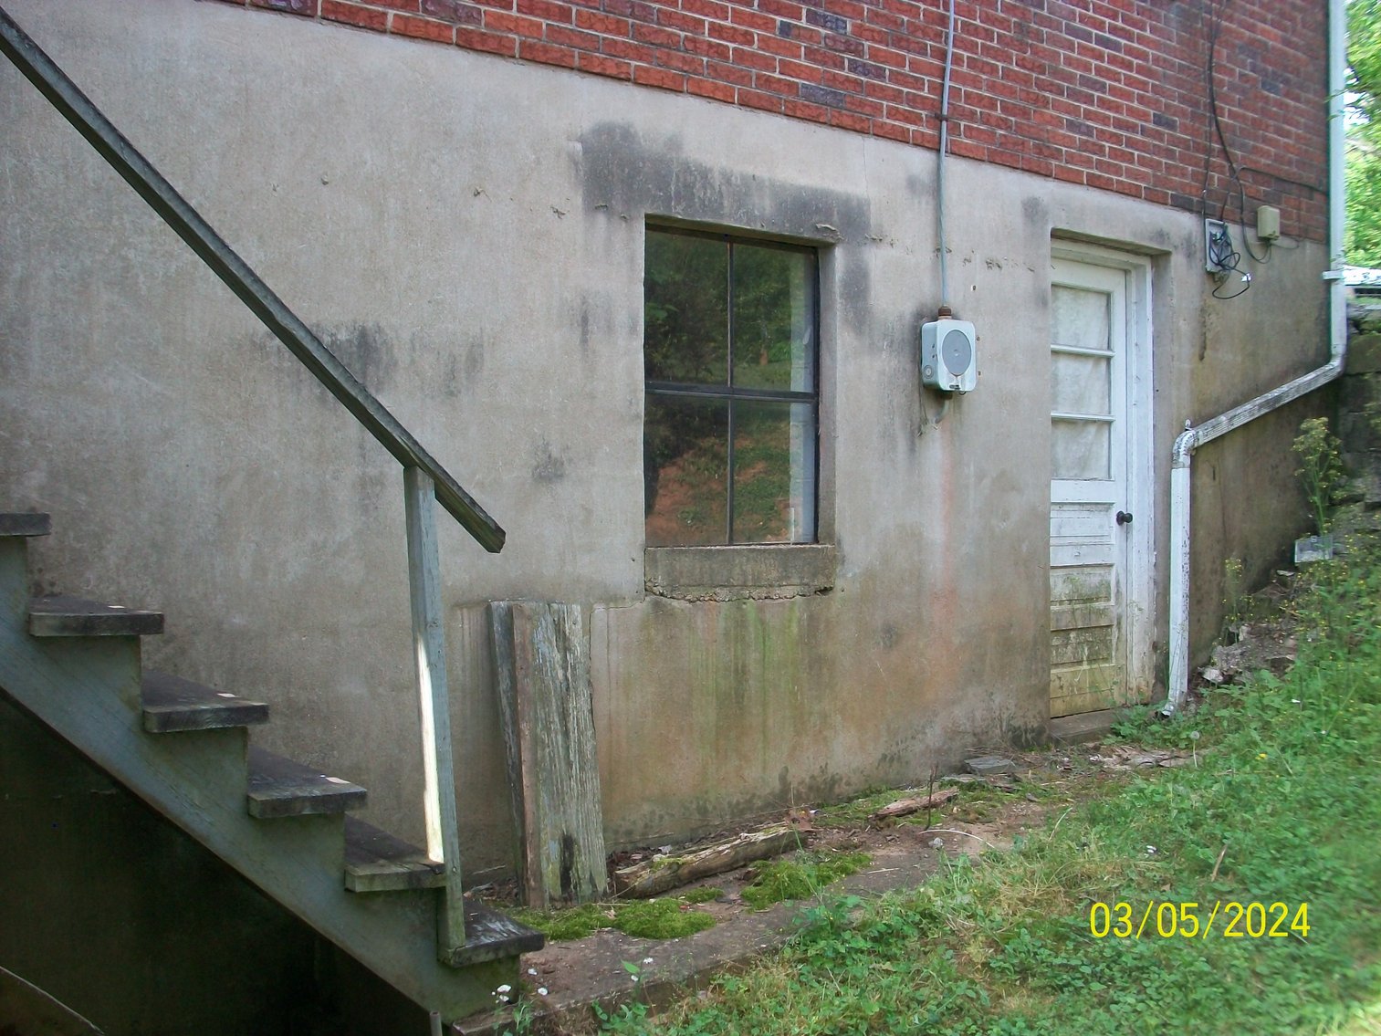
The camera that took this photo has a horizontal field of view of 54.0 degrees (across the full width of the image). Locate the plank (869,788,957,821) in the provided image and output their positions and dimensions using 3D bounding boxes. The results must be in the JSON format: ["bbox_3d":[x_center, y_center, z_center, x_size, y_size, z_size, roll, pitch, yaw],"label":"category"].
[{"bbox_3d":[0.763,0.975,4.606,0.370,0.050,0.070,-4,4,-34],"label":"plank"}]

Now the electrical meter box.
[{"bbox_3d":[0.960,-0.598,4.998,0.208,0.262,0.090,-1,1,-37],"label":"electrical meter box"}]

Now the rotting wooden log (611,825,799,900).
[{"bbox_3d":[0.072,1.018,4.061,0.680,0.080,0.100,-5,4,-42],"label":"rotting wooden log"}]

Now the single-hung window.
[{"bbox_3d":[0.118,-0.426,4.588,0.795,1.030,0.080,-1,1,-37],"label":"single-hung window"}]

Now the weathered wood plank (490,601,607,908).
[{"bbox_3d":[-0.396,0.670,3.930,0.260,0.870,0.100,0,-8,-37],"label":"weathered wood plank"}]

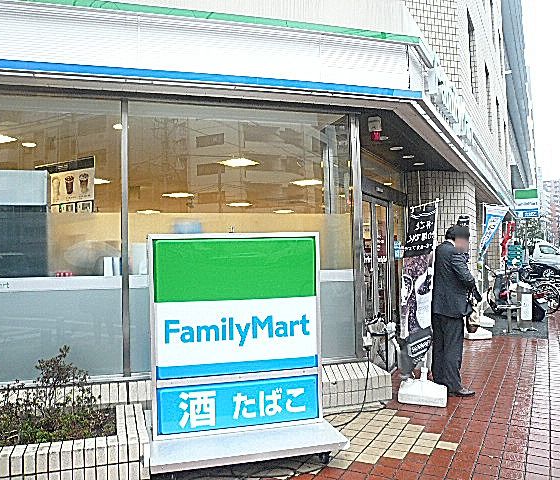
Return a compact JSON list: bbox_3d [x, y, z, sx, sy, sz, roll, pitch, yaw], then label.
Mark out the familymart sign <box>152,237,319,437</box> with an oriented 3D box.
[{"bbox_3d":[-0.321,0.693,3.971,1.300,1.460,0.180,-1,-1,-17],"label":"familymart sign"}]

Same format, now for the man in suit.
[{"bbox_3d":[1.763,0.699,5.295,0.420,1.720,0.480,-1,-1,-15],"label":"man in suit"}]

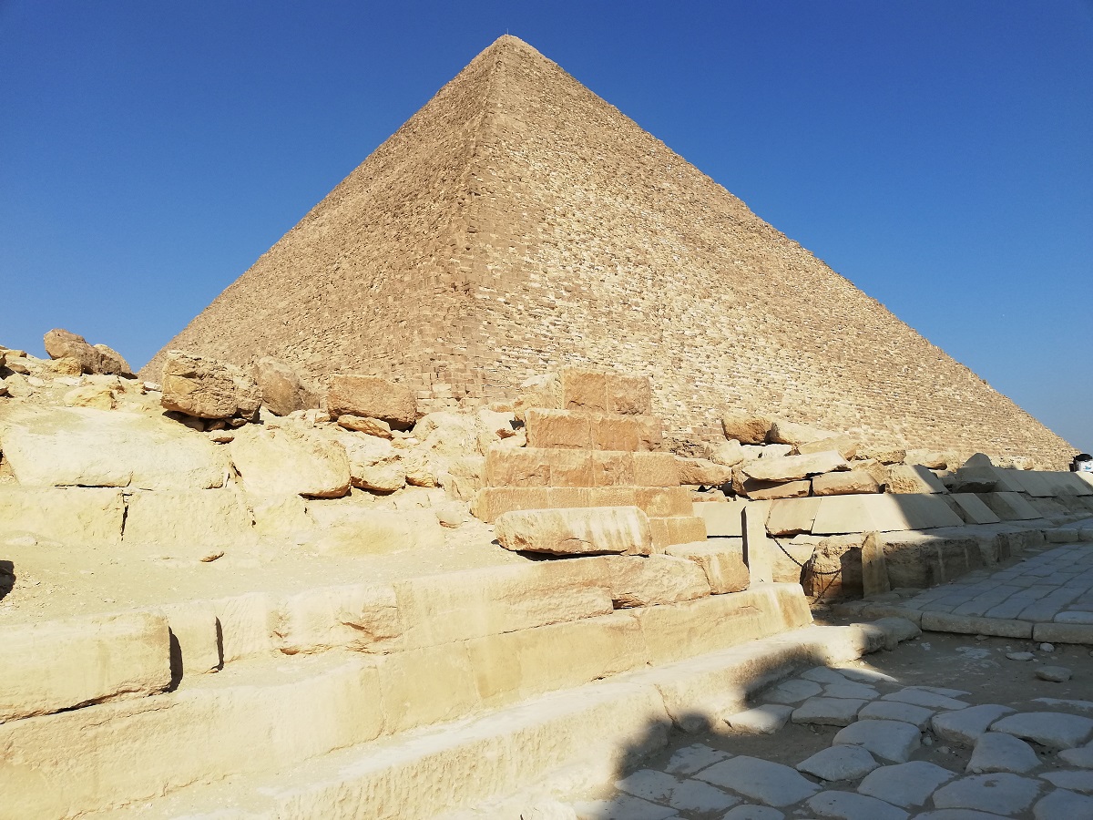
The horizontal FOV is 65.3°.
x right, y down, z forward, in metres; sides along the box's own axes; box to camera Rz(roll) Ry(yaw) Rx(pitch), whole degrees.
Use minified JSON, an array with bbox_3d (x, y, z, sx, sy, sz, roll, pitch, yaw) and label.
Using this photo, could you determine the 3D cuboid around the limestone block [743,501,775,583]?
[{"bbox_3d":[2.567,1.597,10.300,0.260,0.960,0.230,-1,-9,-12],"label":"limestone block"}]

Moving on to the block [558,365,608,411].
[{"bbox_3d":[0.538,-0.326,13.185,0.750,0.630,0.650,3,-10,-32],"label":"block"}]

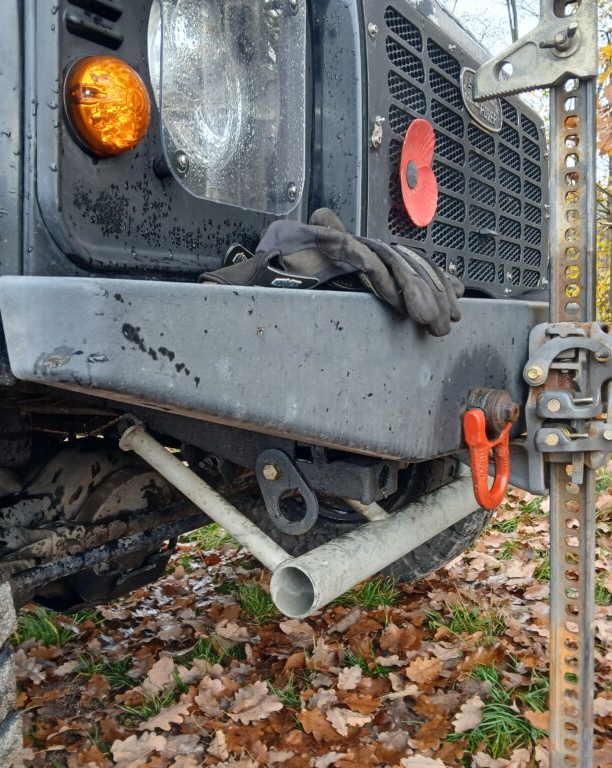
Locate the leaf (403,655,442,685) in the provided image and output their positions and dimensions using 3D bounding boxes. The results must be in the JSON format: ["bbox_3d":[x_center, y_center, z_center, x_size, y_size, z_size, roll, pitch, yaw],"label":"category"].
[{"bbox_3d":[0.256,0.627,1.673,0.092,0.032,0.068,-4,6,-37],"label":"leaf"}]

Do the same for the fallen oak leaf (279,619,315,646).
[{"bbox_3d":[-0.023,0.612,1.889,0.092,0.033,0.065,3,6,37],"label":"fallen oak leaf"}]

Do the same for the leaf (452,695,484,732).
[{"bbox_3d":[0.295,0.598,1.396,0.050,0.025,0.095,2,21,30],"label":"leaf"}]

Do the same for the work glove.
[{"bbox_3d":[0.032,-0.098,0.665,0.120,0.105,0.270,4,6,40],"label":"work glove"}]

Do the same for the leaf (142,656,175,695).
[{"bbox_3d":[-0.299,0.591,1.558,0.060,0.025,0.100,1,20,18],"label":"leaf"}]

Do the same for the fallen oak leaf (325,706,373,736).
[{"bbox_3d":[0.081,0.645,1.468,0.092,0.030,0.070,-1,5,0],"label":"fallen oak leaf"}]

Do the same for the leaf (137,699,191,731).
[{"bbox_3d":[-0.261,0.608,1.410,0.060,0.025,0.110,3,6,39],"label":"leaf"}]

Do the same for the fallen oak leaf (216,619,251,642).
[{"bbox_3d":[-0.180,0.612,1.905,0.085,0.030,0.065,-1,5,0],"label":"fallen oak leaf"}]

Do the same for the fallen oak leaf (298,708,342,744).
[{"bbox_3d":[0.031,0.647,1.457,0.070,0.028,0.098,-5,6,-41],"label":"fallen oak leaf"}]

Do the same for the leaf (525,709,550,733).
[{"bbox_3d":[0.456,0.642,1.463,0.085,0.028,0.065,-1,5,0],"label":"leaf"}]

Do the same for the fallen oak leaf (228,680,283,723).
[{"bbox_3d":[-0.095,0.598,1.448,0.105,0.040,0.085,-2,5,-17],"label":"fallen oak leaf"}]

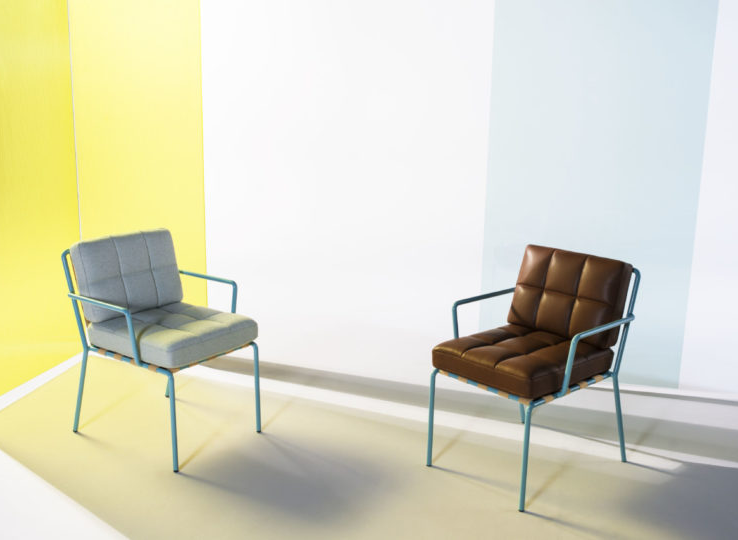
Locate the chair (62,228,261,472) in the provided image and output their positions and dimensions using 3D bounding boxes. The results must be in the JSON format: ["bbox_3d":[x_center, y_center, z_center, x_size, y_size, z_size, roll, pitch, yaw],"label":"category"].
[{"bbox_3d":[-0.830,0.292,3.207,0.625,0.777,0.563,10,15,35],"label":"chair"}]

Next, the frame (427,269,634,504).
[{"bbox_3d":[0.607,0.352,2.960,0.625,0.803,0.563,-10,16,-41],"label":"frame"}]

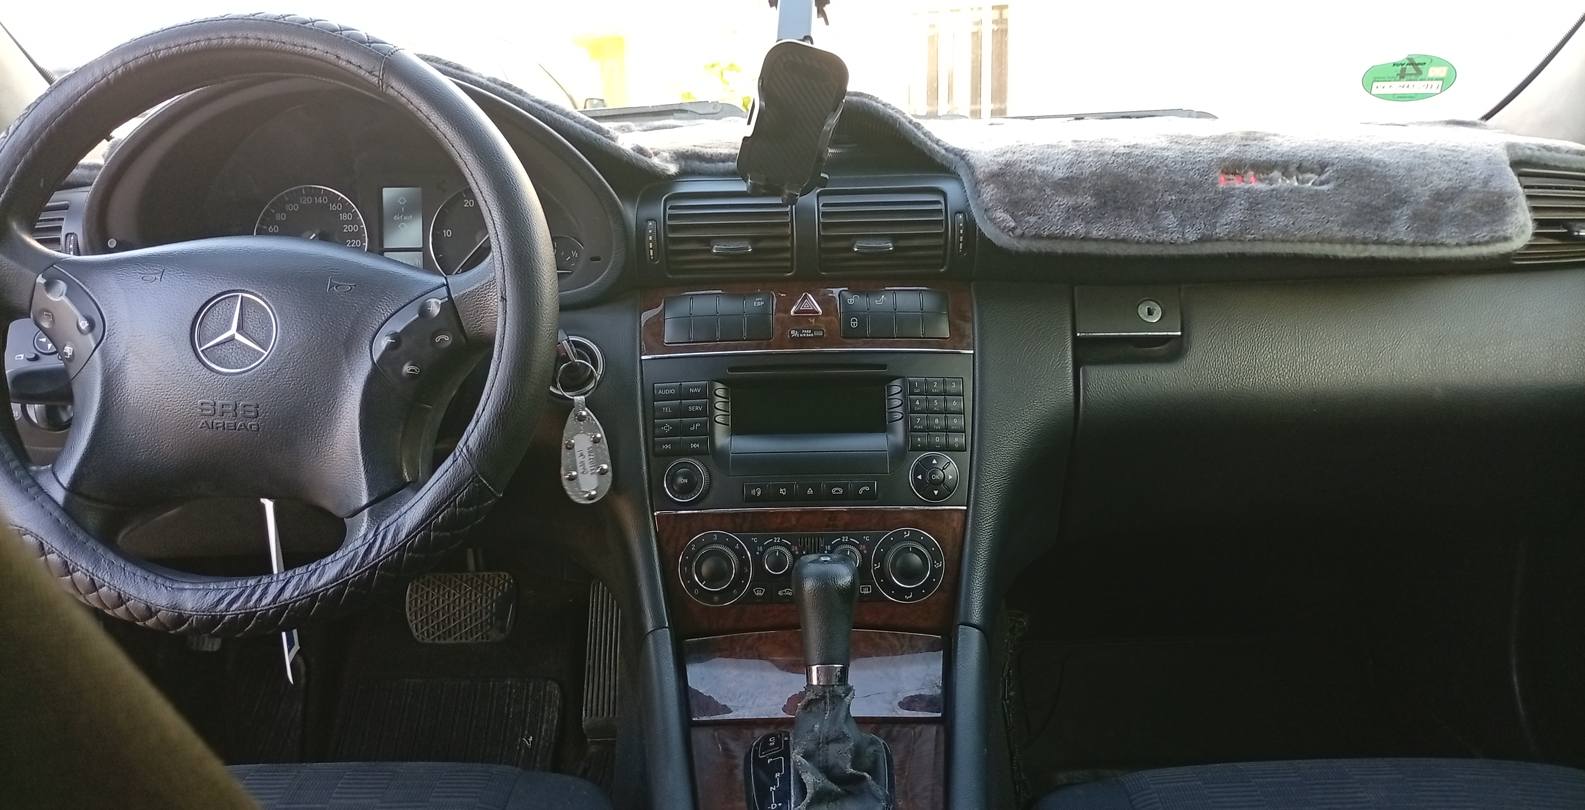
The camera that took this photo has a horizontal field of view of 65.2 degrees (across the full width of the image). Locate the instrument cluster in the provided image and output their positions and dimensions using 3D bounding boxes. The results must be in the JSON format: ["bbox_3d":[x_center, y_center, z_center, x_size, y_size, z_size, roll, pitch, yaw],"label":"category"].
[{"bbox_3d":[-0.350,-0.173,1.010,0.420,0.175,0.120,-1,2,-1],"label":"instrument cluster"}]

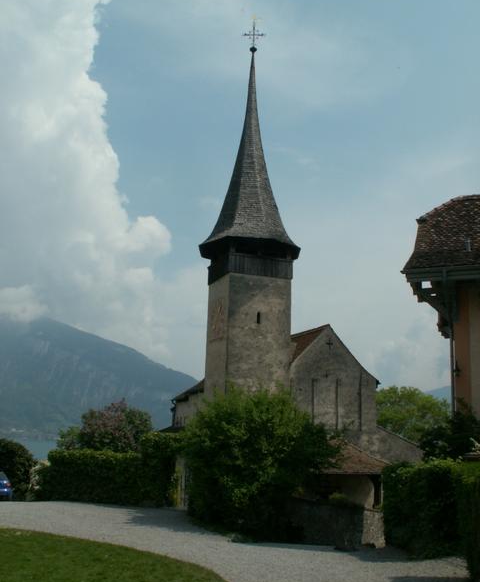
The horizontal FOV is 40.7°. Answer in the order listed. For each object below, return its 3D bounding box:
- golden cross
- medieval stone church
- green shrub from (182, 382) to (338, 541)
[{"bbox_3d":[1.093,-19.062,48.071,1.757,2.841,0.350,6,-13,-20],"label":"golden cross"},{"bbox_3d":[2.700,-0.719,52.782,14.181,31.946,19.000,6,-13,-20],"label":"medieval stone church"},{"bbox_3d":[0.714,6.245,23.700,5.600,5.300,4.900,1,-13,0],"label":"green shrub"}]

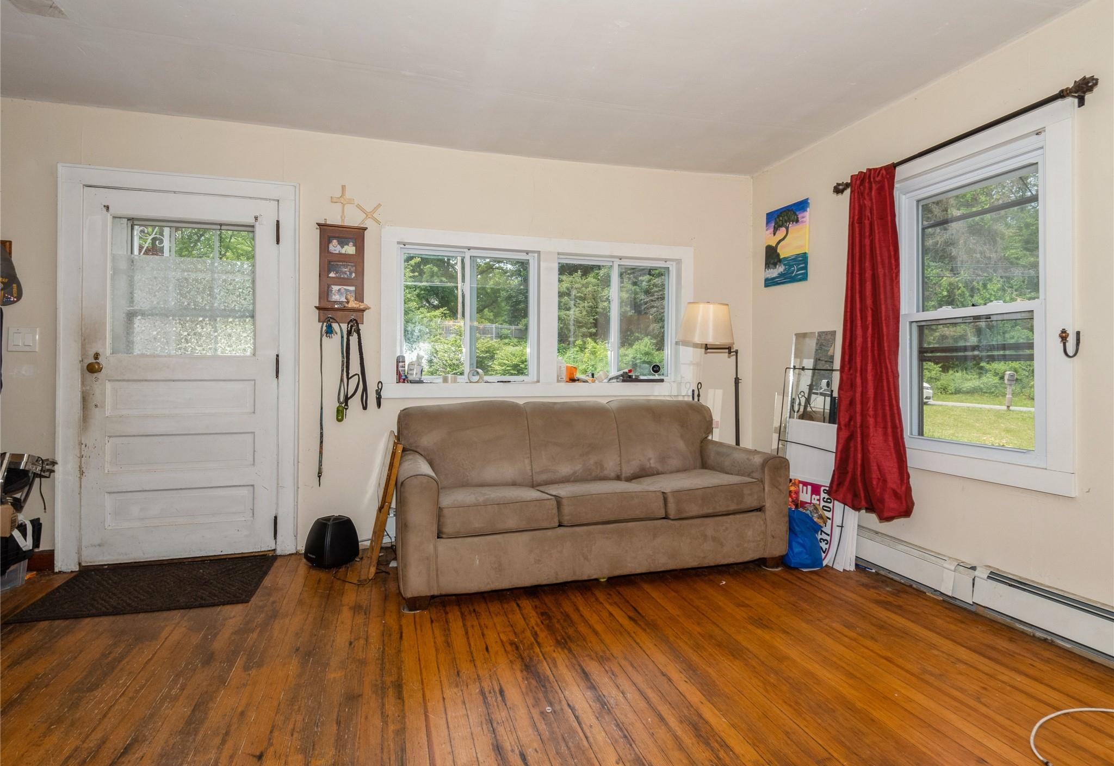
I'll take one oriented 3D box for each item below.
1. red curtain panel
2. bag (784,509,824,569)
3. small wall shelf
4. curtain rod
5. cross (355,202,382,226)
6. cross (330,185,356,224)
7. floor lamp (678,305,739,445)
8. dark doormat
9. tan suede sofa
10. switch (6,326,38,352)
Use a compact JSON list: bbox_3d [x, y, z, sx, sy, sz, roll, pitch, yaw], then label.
[{"bbox_3d":[1.604,-0.204,2.990,0.130,1.774,0.520,0,0,-15],"label":"red curtain panel"},{"bbox_3d":[1.285,0.819,3.174,0.210,0.325,0.230,0,0,-15],"label":"bag"},{"bbox_3d":[-1.244,-0.630,3.345,0.285,0.556,0.090,0,0,-15],"label":"small wall shelf"},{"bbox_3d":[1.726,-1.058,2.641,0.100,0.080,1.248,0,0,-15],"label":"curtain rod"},{"bbox_3d":[-1.112,-0.991,3.427,0.142,0.130,0.012,0,0,-15],"label":"cross"},{"bbox_3d":[-1.251,-1.035,3.389,0.133,0.245,0.012,0,0,-15],"label":"cross"},{"bbox_3d":[0.996,0.226,3.692,0.550,1.502,0.420,0,0,-15],"label":"floor lamp"},{"bbox_3d":[-1.925,0.974,2.801,0.925,0.010,0.715,0,0,-15],"label":"dark doormat"},{"bbox_3d":[0.143,0.541,3.208,2.009,0.877,0.907,0,0,-18],"label":"tan suede sofa"},{"bbox_3d":[-2.749,-0.222,2.981,0.127,0.124,0.010,0,0,-15],"label":"switch"}]

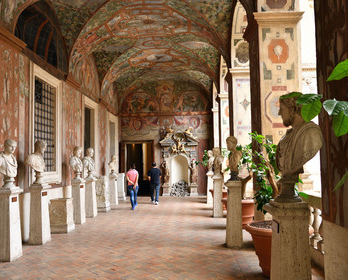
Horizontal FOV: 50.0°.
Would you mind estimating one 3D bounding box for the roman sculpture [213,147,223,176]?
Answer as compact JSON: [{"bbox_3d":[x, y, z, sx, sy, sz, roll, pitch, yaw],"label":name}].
[{"bbox_3d":[1.283,0.675,11.254,0.300,0.911,0.480,-1,-4,-2],"label":"roman sculpture"}]

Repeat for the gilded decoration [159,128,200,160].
[{"bbox_3d":[0.237,0.209,19.491,1.950,1.722,0.500,-1,-4,3],"label":"gilded decoration"}]

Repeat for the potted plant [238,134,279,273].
[{"bbox_3d":[1.360,0.885,5.043,0.980,1.967,0.950,-1,-4,3],"label":"potted plant"}]

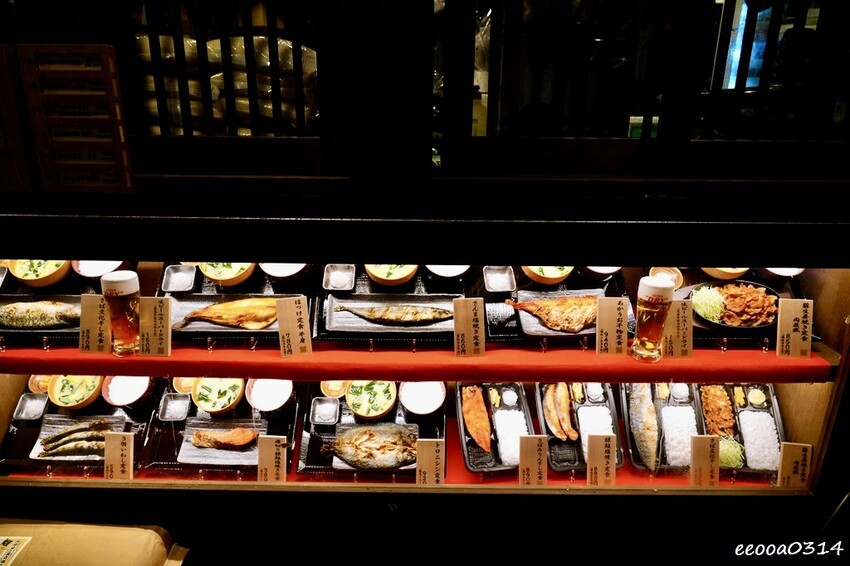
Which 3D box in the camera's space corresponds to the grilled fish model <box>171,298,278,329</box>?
[{"bbox_3d":[-0.414,0.071,1.226,0.245,0.030,0.085,-4,55,-3],"label":"grilled fish model"}]

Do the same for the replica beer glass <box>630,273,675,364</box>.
[{"bbox_3d":[0.460,0.075,1.156,0.073,0.163,0.073,1,15,0],"label":"replica beer glass"}]

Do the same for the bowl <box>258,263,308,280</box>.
[{"bbox_3d":[-0.321,-0.041,1.304,0.117,0.058,0.117,0,55,0],"label":"bowl"}]

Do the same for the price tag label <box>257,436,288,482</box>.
[{"bbox_3d":[-0.347,0.403,1.280,0.061,0.119,0.008,1,2,0],"label":"price tag label"}]

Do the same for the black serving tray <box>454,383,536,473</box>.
[{"bbox_3d":[0.173,0.347,1.378,0.173,0.036,0.229,-3,51,-3],"label":"black serving tray"}]

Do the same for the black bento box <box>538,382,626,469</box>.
[{"bbox_3d":[0.366,0.330,1.354,0.173,0.040,0.228,-4,59,-3],"label":"black bento box"}]

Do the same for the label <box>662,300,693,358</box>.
[{"bbox_3d":[0.526,0.094,1.176,0.061,0.121,0.008,1,3,0],"label":"label"}]

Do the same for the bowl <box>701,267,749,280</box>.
[{"bbox_3d":[0.692,-0.050,1.335,0.125,0.065,0.125,0,55,0],"label":"bowl"}]

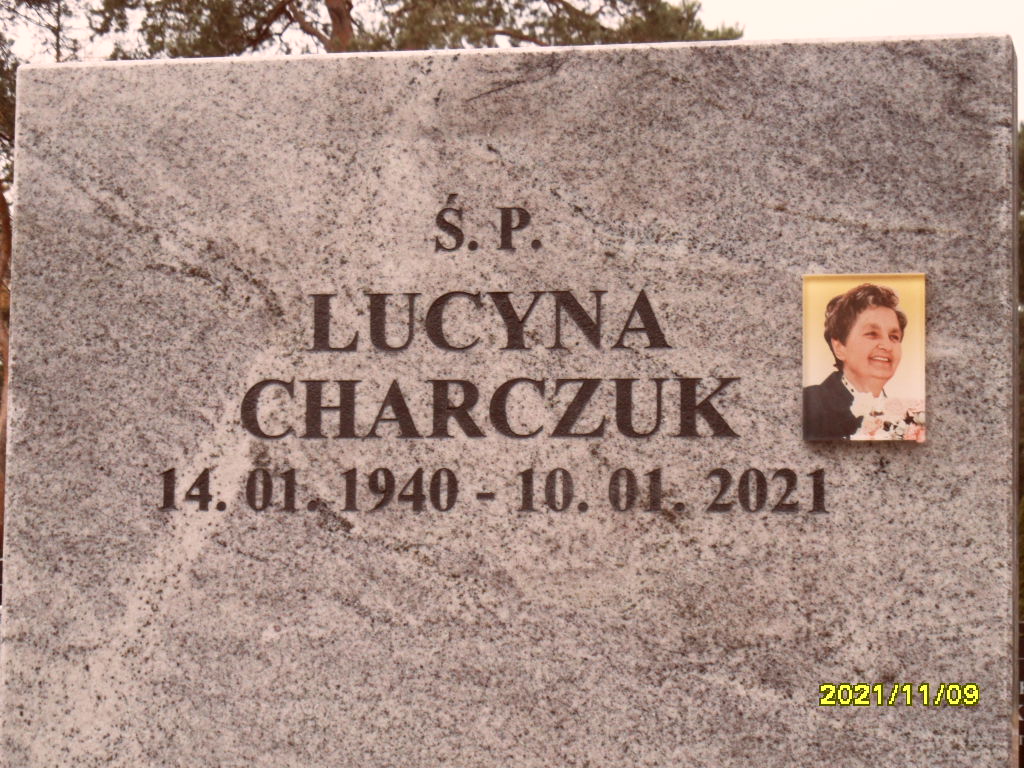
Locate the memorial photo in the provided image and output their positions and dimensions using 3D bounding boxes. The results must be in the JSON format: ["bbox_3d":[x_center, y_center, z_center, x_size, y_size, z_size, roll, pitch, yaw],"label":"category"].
[{"bbox_3d":[0.312,-0.023,2.614,0.108,0.147,0.010,0,-5,12],"label":"memorial photo"}]

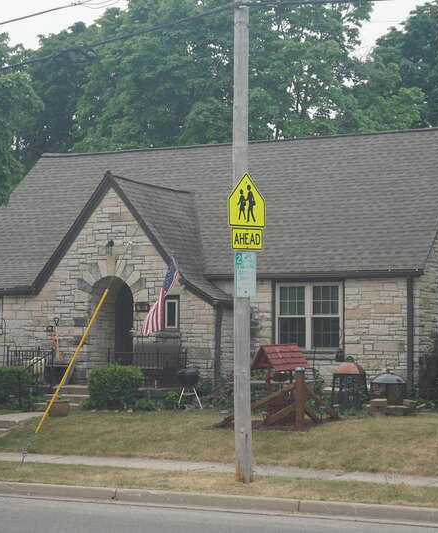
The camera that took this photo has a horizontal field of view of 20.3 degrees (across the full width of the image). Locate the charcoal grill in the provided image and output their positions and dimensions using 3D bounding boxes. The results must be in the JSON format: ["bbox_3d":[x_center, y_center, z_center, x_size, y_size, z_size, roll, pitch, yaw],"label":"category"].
[{"bbox_3d":[-0.584,2.455,24.589,0.470,0.810,0.470,0,-3,0],"label":"charcoal grill"}]

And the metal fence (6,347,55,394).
[{"bbox_3d":[-4.088,2.217,26.432,1.250,0.900,0.120,-1,-3,26],"label":"metal fence"}]

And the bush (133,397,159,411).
[{"bbox_3d":[-1.469,2.777,24.766,0.460,0.290,0.420,-1,-3,26],"label":"bush"}]

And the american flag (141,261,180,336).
[{"bbox_3d":[-1.187,0.629,24.800,0.780,1.550,0.400,-1,-4,27],"label":"american flag"}]

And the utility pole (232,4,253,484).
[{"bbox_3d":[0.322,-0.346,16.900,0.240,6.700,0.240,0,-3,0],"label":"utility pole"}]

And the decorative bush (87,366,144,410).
[{"bbox_3d":[-2.085,2.426,24.500,1.150,0.900,1.100,0,-3,0],"label":"decorative bush"}]

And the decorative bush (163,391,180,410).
[{"bbox_3d":[-0.915,2.610,23.800,0.340,0.400,0.340,-1,-4,27],"label":"decorative bush"}]

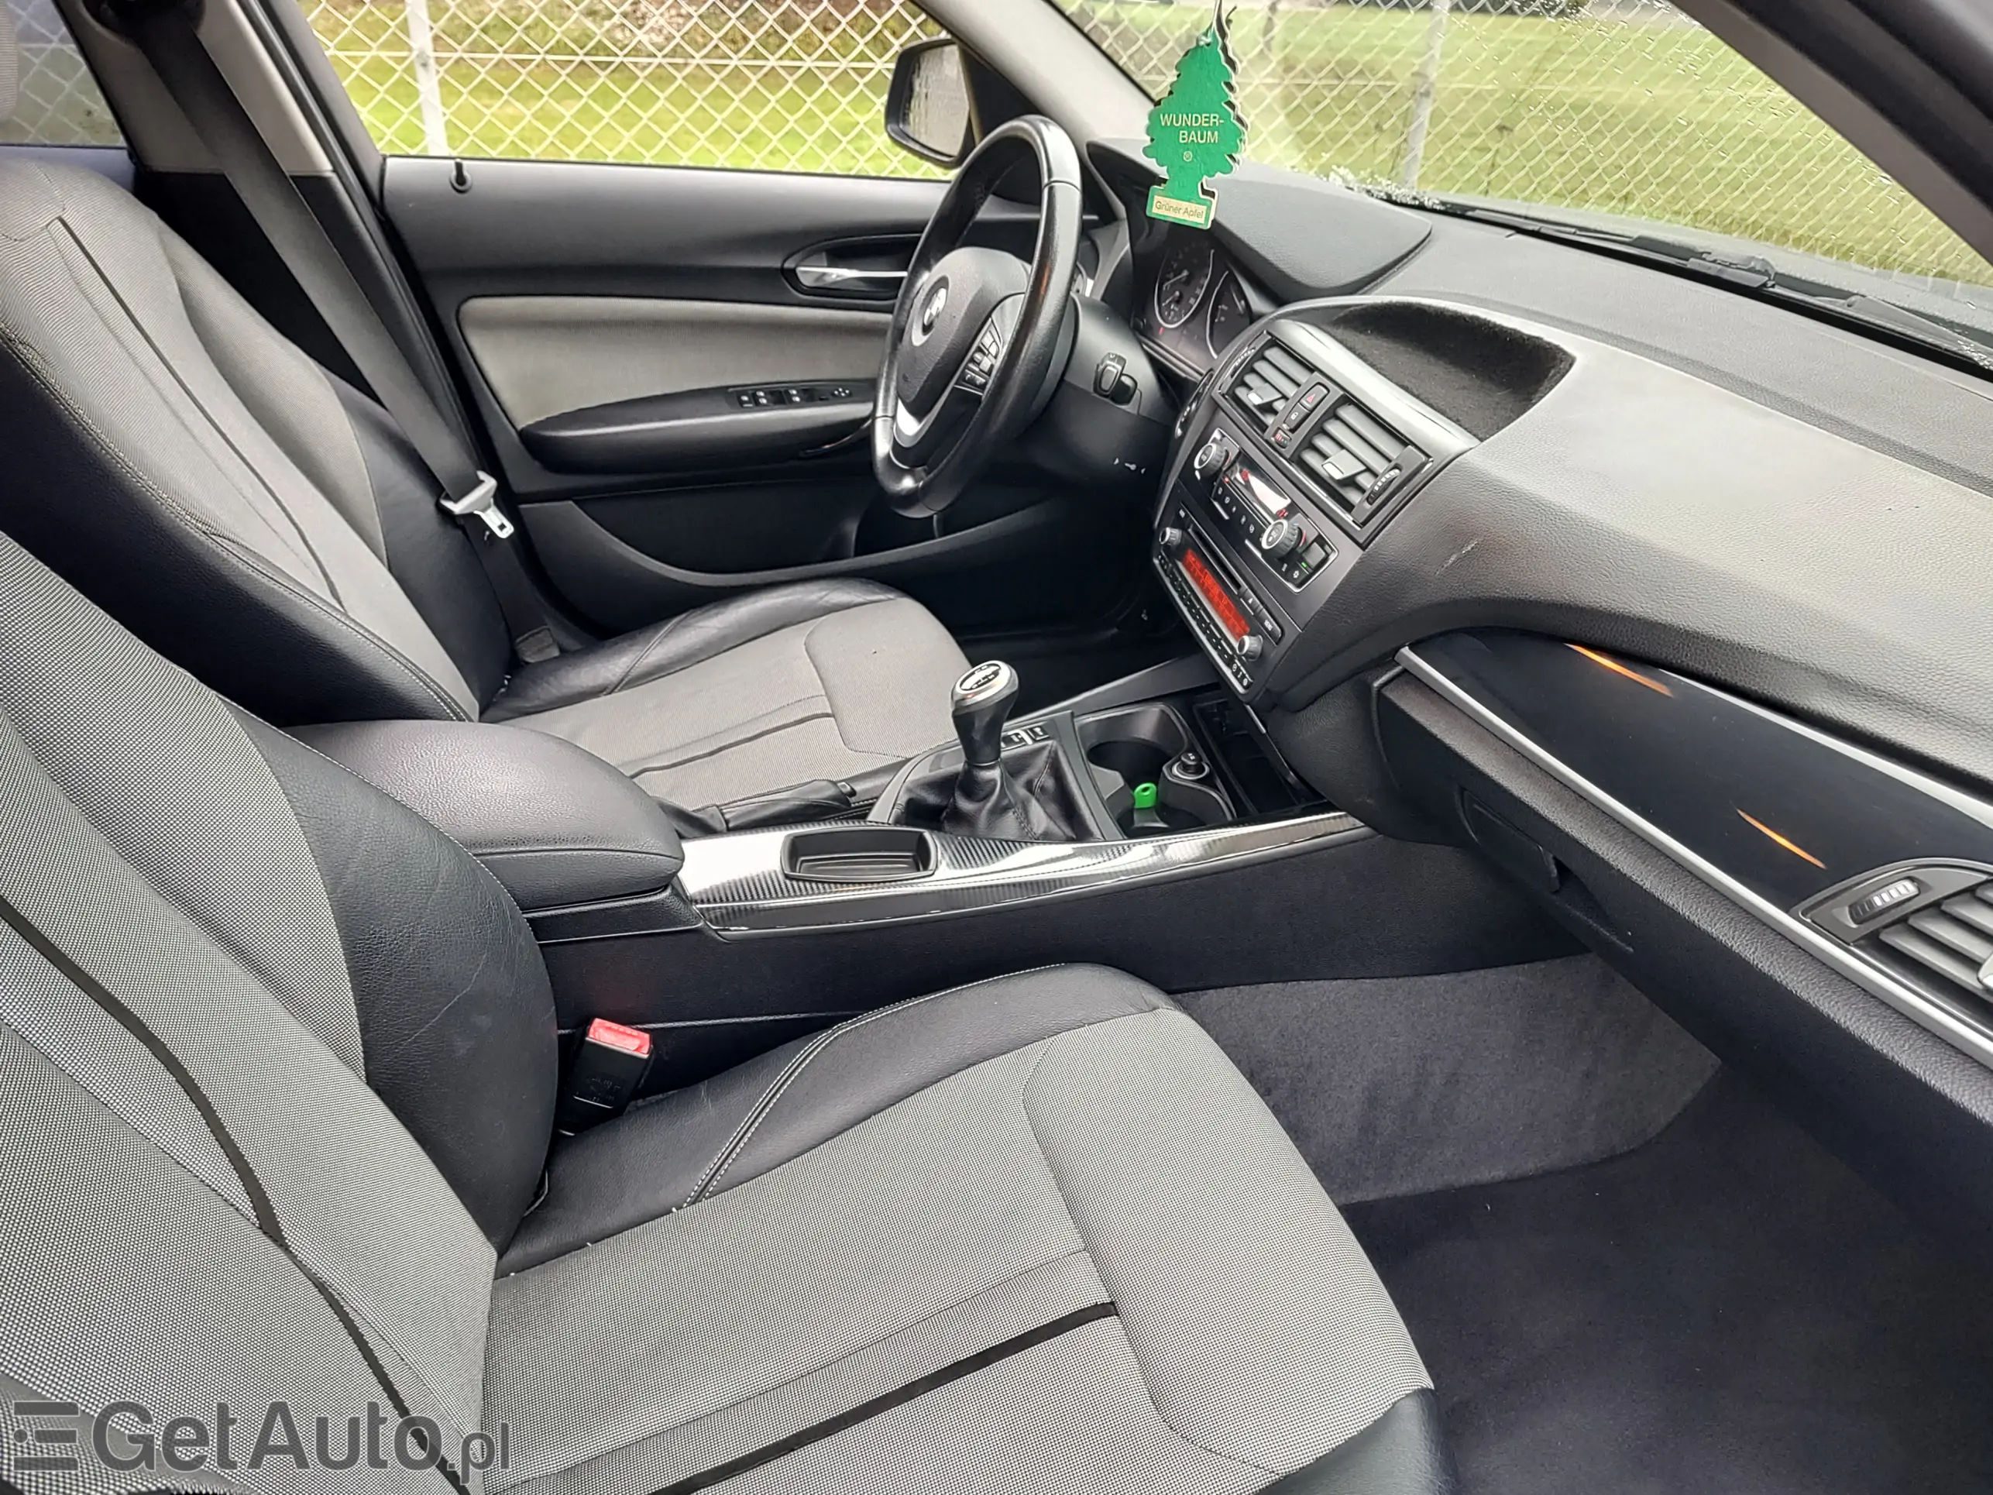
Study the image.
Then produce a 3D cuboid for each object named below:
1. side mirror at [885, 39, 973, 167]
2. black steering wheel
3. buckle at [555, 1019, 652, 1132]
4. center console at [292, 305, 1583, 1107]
[{"bbox_3d":[-0.048,-0.796,1.647,0.125,0.155,0.225,-15,35,-25],"label":"side mirror"},{"bbox_3d":[-0.009,-0.398,1.263,0.090,0.375,0.375,12,25,-28],"label":"black steering wheel"},{"bbox_3d":[-0.276,0.230,0.908,0.042,0.090,0.025,17,23,-30],"label":"buckle"},{"bbox_3d":[-0.062,-0.021,1.024,1.020,0.540,0.270,-9,33,-17],"label":"center console"}]

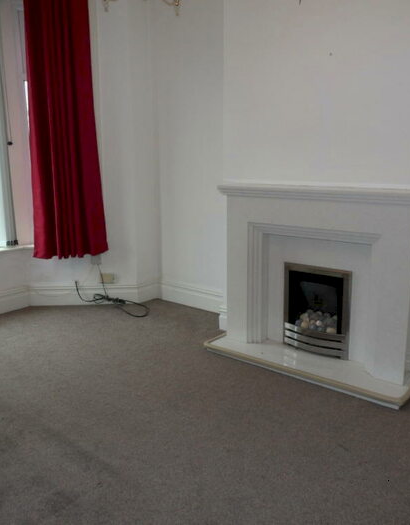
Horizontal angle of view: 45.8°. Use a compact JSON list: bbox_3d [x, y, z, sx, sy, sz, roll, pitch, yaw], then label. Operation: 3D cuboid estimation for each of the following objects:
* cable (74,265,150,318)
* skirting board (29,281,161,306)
[{"bbox_3d":[-0.867,0.248,4.384,0.700,0.390,0.380,-1,13,-1],"label":"cable"},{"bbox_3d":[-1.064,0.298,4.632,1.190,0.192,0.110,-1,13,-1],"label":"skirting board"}]

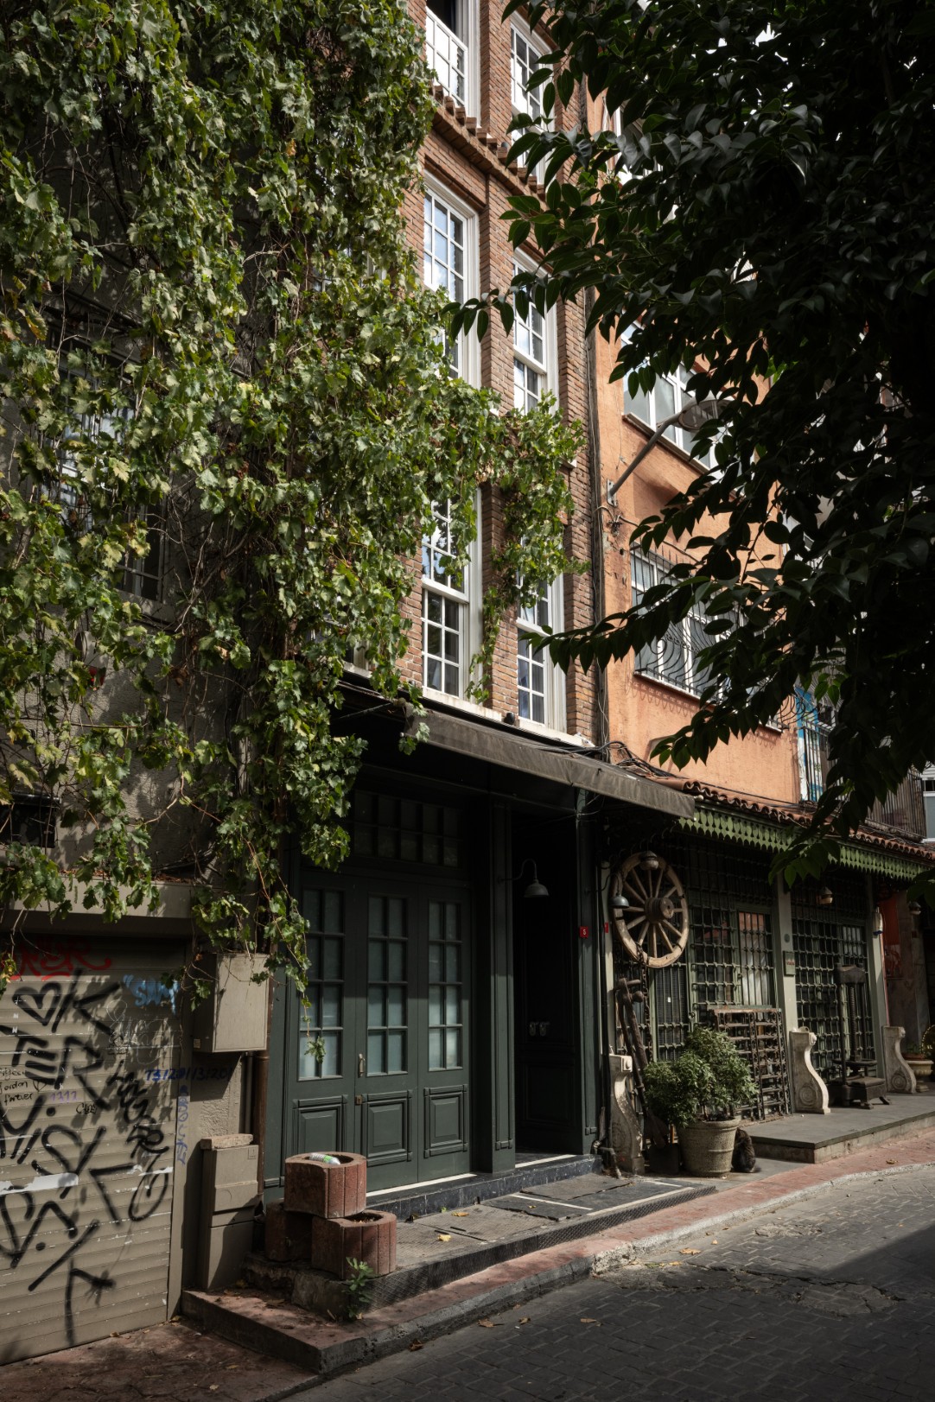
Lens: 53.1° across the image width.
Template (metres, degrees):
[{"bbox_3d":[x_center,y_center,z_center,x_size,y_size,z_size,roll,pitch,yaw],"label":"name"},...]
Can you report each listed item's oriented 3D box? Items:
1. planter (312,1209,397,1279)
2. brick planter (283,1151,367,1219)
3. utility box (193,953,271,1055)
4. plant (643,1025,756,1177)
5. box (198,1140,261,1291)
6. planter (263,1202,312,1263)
[{"bbox_3d":[-0.608,2.943,5.074,0.394,0.254,0.437,12,-18,-40],"label":"planter"},{"bbox_3d":[-0.789,2.763,5.333,0.437,0.254,0.394,-9,-16,34],"label":"brick planter"},{"bbox_3d":[-1.391,1.783,5.531,0.226,0.547,0.365,-13,-19,43],"label":"utility box"},{"bbox_3d":[1.904,3.260,7.632,0.826,1.152,0.902,0,-13,0],"label":"plant"},{"bbox_3d":[-1.383,2.950,5.428,0.154,0.768,0.298,-13,-19,43],"label":"box"},{"bbox_3d":[-0.962,3.047,5.407,0.437,0.254,0.403,-12,-18,41],"label":"planter"}]

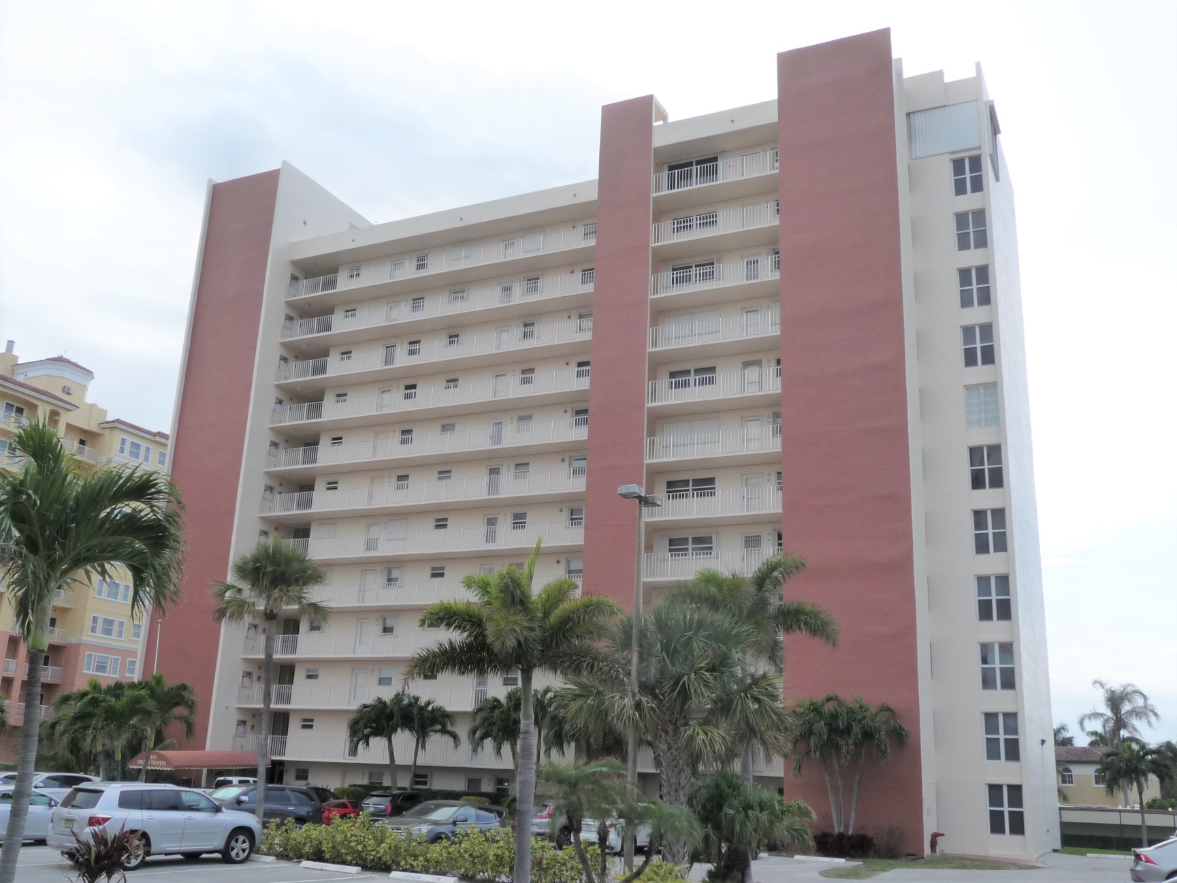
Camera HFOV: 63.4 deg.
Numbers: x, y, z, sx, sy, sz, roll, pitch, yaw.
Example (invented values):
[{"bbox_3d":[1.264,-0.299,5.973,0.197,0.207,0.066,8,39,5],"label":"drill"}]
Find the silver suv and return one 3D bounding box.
[{"bbox_3d":[-9.850,8.860,22.250,1.880,1.730,4.600,-8,-19,32],"label":"silver suv"}]

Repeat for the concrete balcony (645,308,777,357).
[{"bbox_3d":[5.761,-5.165,43.703,6.400,1.100,0.100,-6,-18,25],"label":"concrete balcony"}]

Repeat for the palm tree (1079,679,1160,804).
[{"bbox_3d":[44.006,26.042,78.629,6.380,12.234,6.380,-6,-18,25],"label":"palm tree"}]

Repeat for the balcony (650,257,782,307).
[{"bbox_3d":[6.835,-8.235,49.789,7.210,1.391,1.802,-4,-17,22],"label":"balcony"}]

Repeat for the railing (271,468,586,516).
[{"bbox_3d":[-8.959,3.008,50.662,20.026,1.130,1.650,-5,-18,22],"label":"railing"}]

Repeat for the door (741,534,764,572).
[{"bbox_3d":[7.309,5.135,42.256,0.980,2.040,0.120,-4,-15,23],"label":"door"}]

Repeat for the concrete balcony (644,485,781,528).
[{"bbox_3d":[5.820,2.979,43.115,6.287,1.180,1.700,-4,-15,23],"label":"concrete balcony"}]

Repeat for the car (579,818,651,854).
[{"bbox_3d":[1.350,11.750,28.800,1.800,1.480,4.500,-8,-19,30],"label":"car"}]

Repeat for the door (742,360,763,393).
[{"bbox_3d":[7.331,-2.566,42.614,0.970,2.080,0.100,-5,-18,24],"label":"door"}]

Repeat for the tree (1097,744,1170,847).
[{"bbox_3d":[27.343,17.620,47.625,3.569,5.050,3.495,-6,-18,28],"label":"tree"}]

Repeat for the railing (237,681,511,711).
[{"bbox_3d":[-11.478,13.646,51.101,19.364,1.133,0.103,-4,-17,22],"label":"railing"}]

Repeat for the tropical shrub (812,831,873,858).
[{"bbox_3d":[9.614,15.264,36.000,2.150,0.970,1.300,-4,-15,23],"label":"tropical shrub"}]

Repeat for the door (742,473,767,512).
[{"bbox_3d":[7.427,2.427,42.624,1.050,2.000,0.100,-6,-18,25],"label":"door"}]

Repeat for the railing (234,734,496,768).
[{"bbox_3d":[-11.226,16.574,51.039,19.364,1.391,1.751,-4,-17,22],"label":"railing"}]

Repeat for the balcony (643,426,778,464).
[{"bbox_3d":[5.370,0.083,41.134,6.048,1.040,0.080,-5,-18,22],"label":"balcony"}]

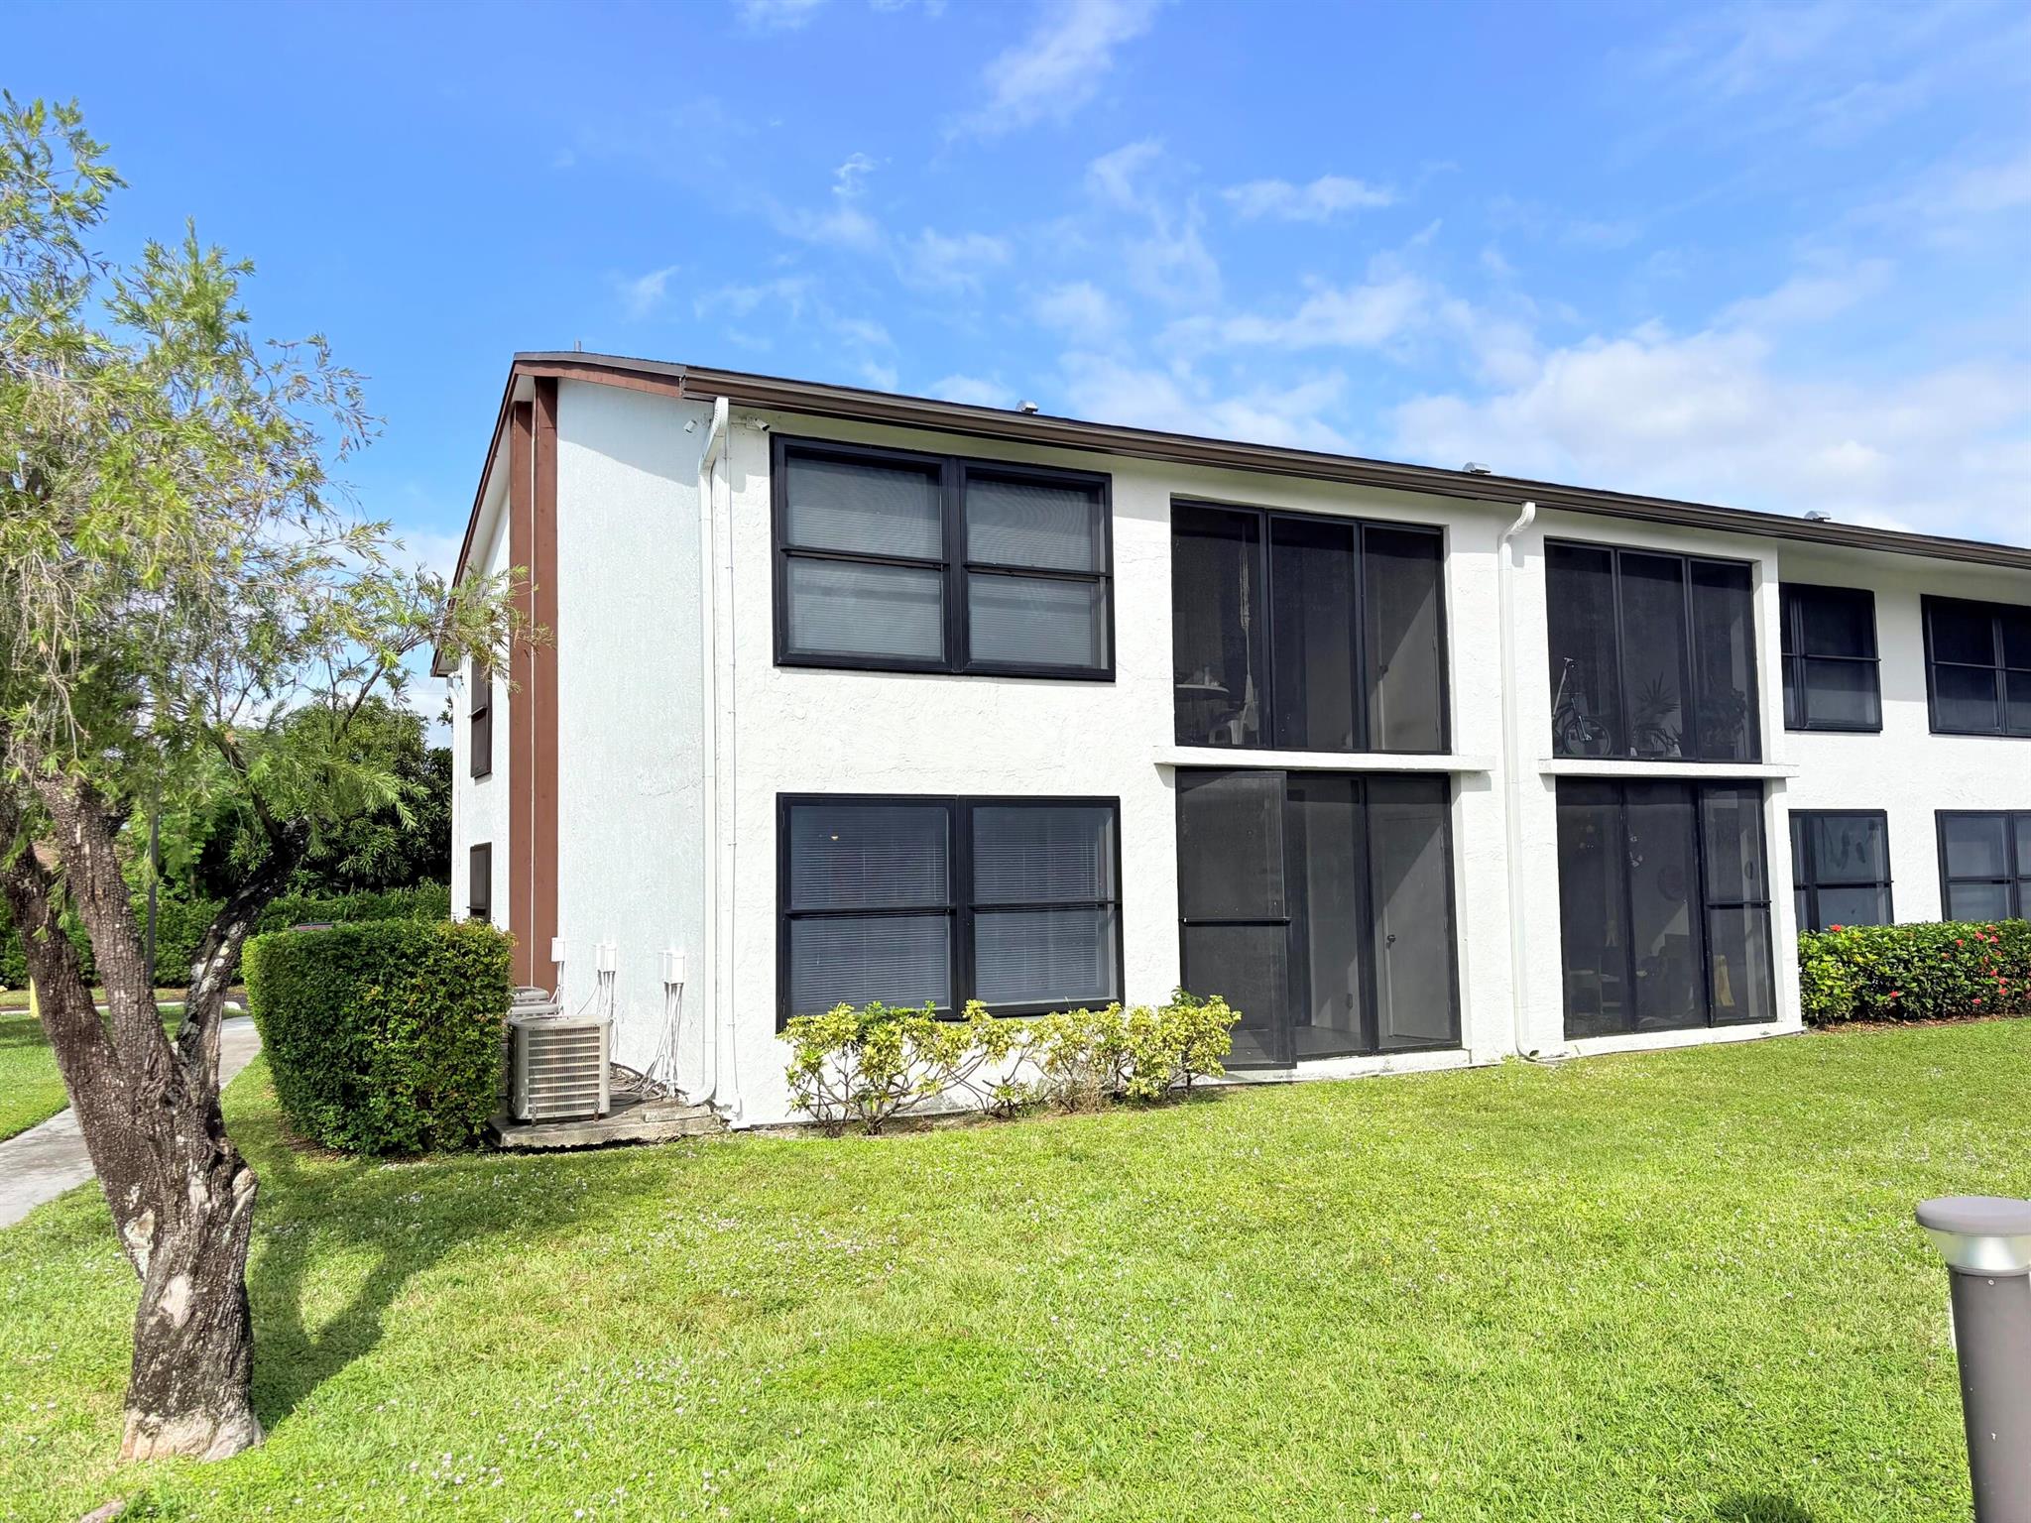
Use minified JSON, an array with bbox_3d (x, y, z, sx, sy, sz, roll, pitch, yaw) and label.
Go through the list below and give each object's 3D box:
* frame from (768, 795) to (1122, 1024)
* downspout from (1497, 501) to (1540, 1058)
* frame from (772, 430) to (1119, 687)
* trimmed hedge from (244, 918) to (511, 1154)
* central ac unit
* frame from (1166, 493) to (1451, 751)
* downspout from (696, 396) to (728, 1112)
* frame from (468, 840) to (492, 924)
[{"bbox_3d":[-0.417,1.084,11.262,2.798,1.670,0.120,1,-5,-27],"label":"frame"},{"bbox_3d":[4.577,0.162,13.675,0.100,4.960,0.400,1,-5,-27],"label":"downspout"},{"bbox_3d":[-0.469,-1.478,11.463,2.798,1.670,0.120,1,-5,-27],"label":"frame"},{"bbox_3d":[-4.336,1.812,10.355,1.530,1.410,1.800,1,-5,-27],"label":"trimmed hedge"},{"bbox_3d":[-3.178,2.136,10.606,0.610,0.645,0.600,1,-5,-27],"label":"central ac unit"},{"bbox_3d":[2.602,-1.121,13.100,2.945,2.082,0.100,1,-5,-27],"label":"frame"},{"bbox_3d":[-2.072,-0.037,10.330,0.170,4.820,0.600,1,-5,-27],"label":"downspout"},{"bbox_3d":[-7.068,1.920,20.164,0.120,1.670,1.500,1,-5,-27],"label":"frame"}]

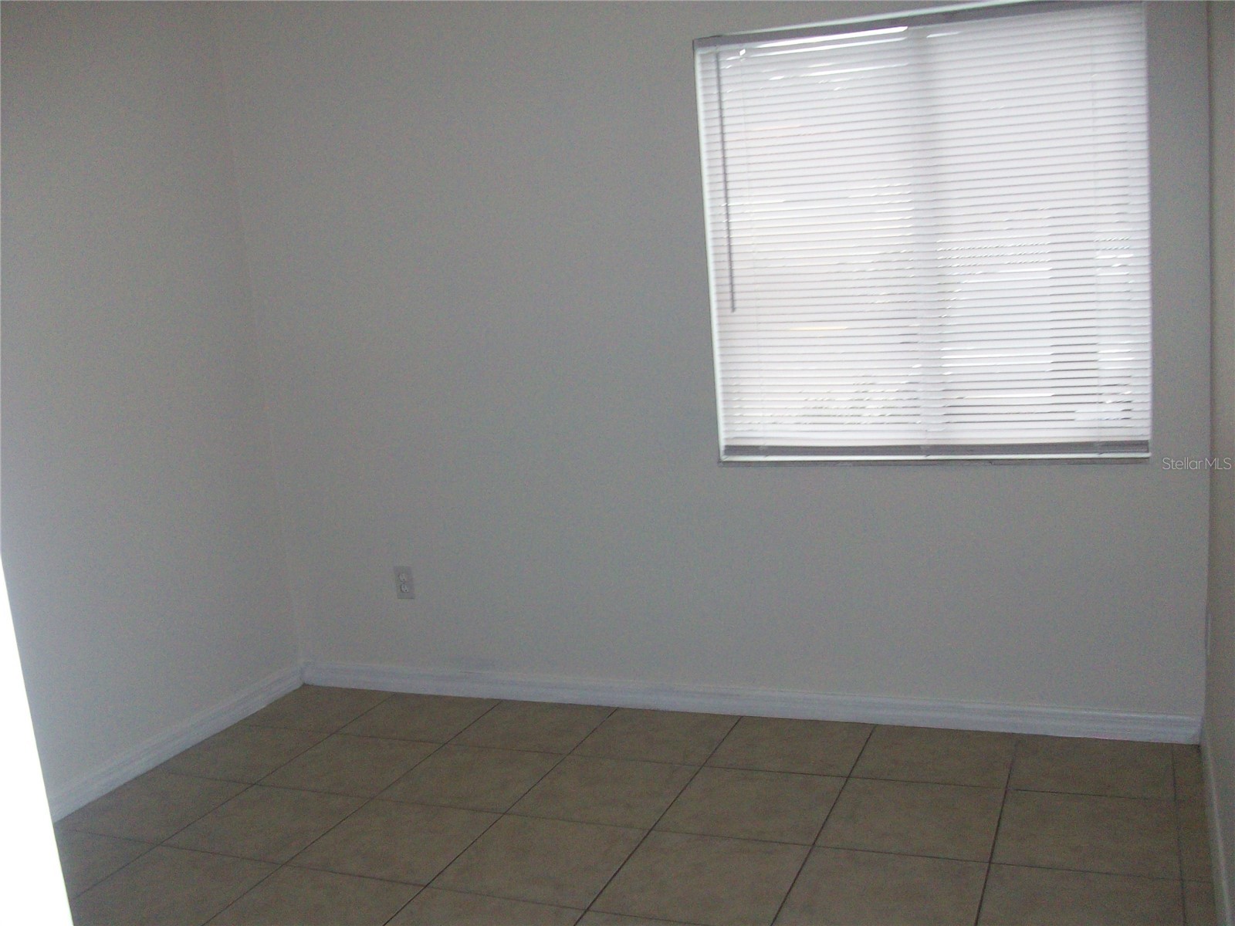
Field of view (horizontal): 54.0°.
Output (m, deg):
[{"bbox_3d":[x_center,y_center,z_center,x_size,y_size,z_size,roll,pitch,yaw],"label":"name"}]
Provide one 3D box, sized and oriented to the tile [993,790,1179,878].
[{"bbox_3d":[1.139,0.898,2.943,0.414,0.010,0.414,-1,9,22],"label":"tile"}]

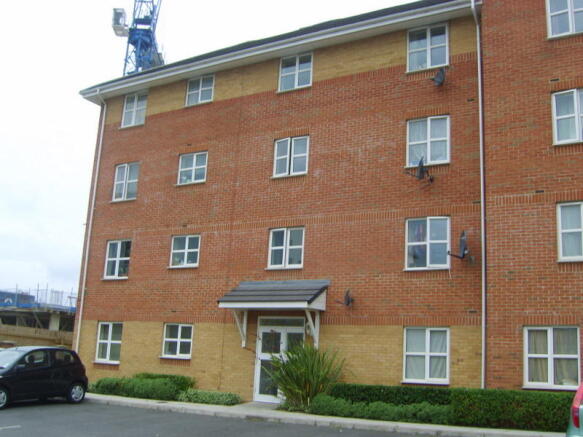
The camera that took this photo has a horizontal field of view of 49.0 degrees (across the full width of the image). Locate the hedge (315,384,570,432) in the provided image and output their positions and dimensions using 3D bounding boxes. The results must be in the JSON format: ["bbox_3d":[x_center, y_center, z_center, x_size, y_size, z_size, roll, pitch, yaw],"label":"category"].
[{"bbox_3d":[3.187,3.928,13.451,5.150,0.670,1.600,-5,-15,30],"label":"hedge"}]

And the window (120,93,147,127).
[{"bbox_3d":[-5.338,-3.701,21.955,1.120,1.220,0.100,-5,-14,30],"label":"window"}]

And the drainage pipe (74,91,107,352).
[{"bbox_3d":[-6.944,0.428,21.612,0.100,10.240,0.420,-5,-14,30],"label":"drainage pipe"}]

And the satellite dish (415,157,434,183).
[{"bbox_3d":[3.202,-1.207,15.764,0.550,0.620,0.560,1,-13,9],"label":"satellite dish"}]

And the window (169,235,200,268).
[{"bbox_3d":[-3.211,1.024,19.540,1.120,0.980,0.100,-5,-14,30],"label":"window"}]

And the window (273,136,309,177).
[{"bbox_3d":[0.007,-1.748,18.295,1.120,1.130,0.100,-5,-14,30],"label":"window"}]

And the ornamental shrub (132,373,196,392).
[{"bbox_3d":[-3.666,4.724,18.155,2.000,0.540,0.800,-5,-15,30],"label":"ornamental shrub"}]

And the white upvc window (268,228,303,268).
[{"bbox_3d":[-0.139,0.824,17.679,1.141,1.162,0.120,-5,-15,30],"label":"white upvc window"}]

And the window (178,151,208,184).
[{"bbox_3d":[-3.068,-1.565,20.083,1.120,0.980,0.100,-5,-14,30],"label":"window"}]

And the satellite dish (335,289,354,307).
[{"bbox_3d":[1.344,1.984,16.072,0.500,0.480,0.500,1,-13,9],"label":"satellite dish"}]

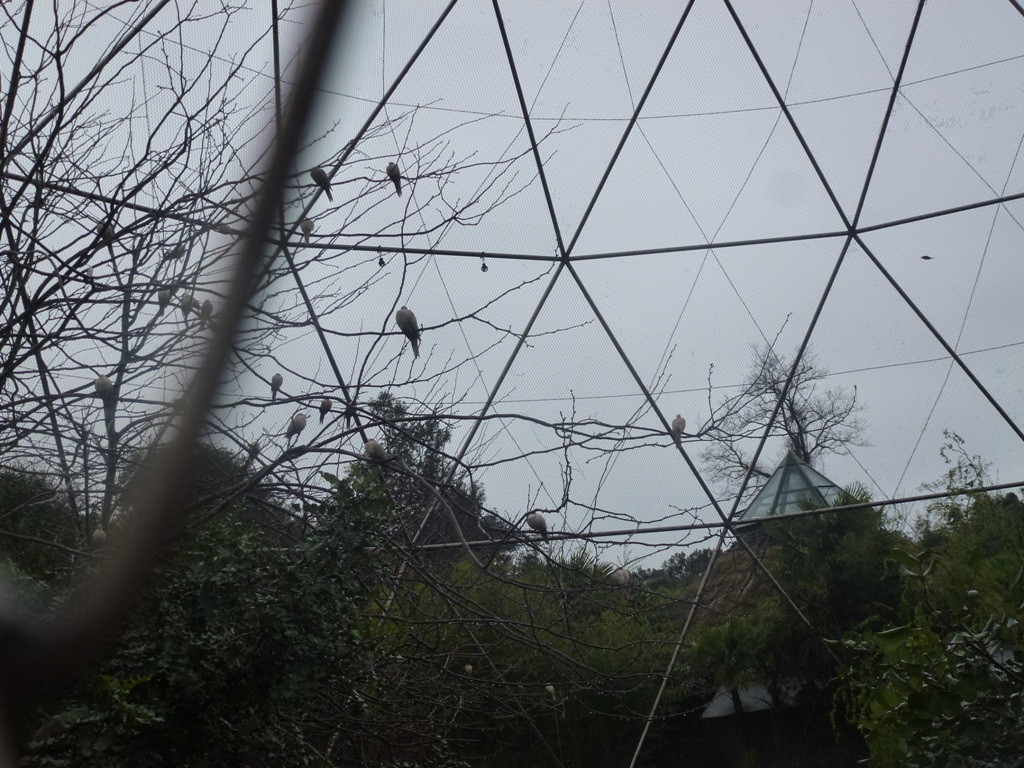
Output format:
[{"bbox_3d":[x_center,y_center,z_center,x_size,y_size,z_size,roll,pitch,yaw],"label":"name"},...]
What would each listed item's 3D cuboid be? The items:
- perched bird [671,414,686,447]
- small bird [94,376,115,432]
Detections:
[{"bbox_3d":[1.310,0.366,11.400,0.115,0.260,0.150,-9,-11,21],"label":"perched bird"},{"bbox_3d":[-2.302,0.105,8.200,0.110,0.270,0.150,-4,-11,-6],"label":"small bird"}]

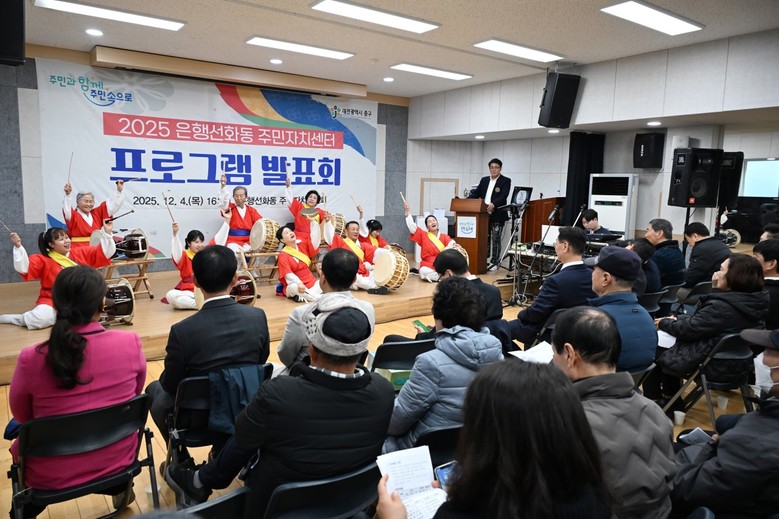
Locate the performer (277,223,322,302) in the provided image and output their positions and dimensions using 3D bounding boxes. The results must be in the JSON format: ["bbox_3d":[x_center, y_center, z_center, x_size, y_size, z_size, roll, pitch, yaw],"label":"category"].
[{"bbox_3d":[-1.022,0.021,5.988,0.600,0.860,0.580,-4,10,-30],"label":"performer"}]

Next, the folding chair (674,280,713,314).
[{"bbox_3d":[2.700,0.550,4.700,0.460,0.790,0.500,-5,10,-35],"label":"folding chair"}]

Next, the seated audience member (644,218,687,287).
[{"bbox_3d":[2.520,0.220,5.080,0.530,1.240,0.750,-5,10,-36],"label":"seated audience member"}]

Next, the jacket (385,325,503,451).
[{"bbox_3d":[0.240,0.526,2.150,0.500,0.620,0.440,-5,11,-38],"label":"jacket"}]

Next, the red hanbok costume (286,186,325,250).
[{"bbox_3d":[-1.143,-0.537,7.150,0.550,0.950,0.450,-3,9,-24],"label":"red hanbok costume"}]

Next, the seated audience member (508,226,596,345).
[{"bbox_3d":[1.114,0.388,3.820,0.560,1.290,0.760,-6,11,-40],"label":"seated audience member"}]

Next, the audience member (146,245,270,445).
[{"bbox_3d":[-0.935,0.561,2.607,0.550,1.300,0.780,-5,10,-35],"label":"audience member"}]

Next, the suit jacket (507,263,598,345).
[{"bbox_3d":[1.299,0.294,3.910,0.520,0.620,0.460,-6,11,-41],"label":"suit jacket"}]

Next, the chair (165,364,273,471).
[{"bbox_3d":[-0.841,0.846,2.497,0.460,0.770,0.480,-5,10,-35],"label":"chair"}]

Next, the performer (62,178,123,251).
[{"bbox_3d":[-3.213,-0.215,5.658,0.630,1.240,0.640,-5,10,-35],"label":"performer"}]

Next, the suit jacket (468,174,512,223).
[{"bbox_3d":[1.677,-0.977,8.350,0.640,0.780,0.400,4,9,17],"label":"suit jacket"}]

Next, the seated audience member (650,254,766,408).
[{"bbox_3d":[2.140,0.460,3.660,0.520,1.140,0.750,-5,10,-36],"label":"seated audience member"}]

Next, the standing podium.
[{"bbox_3d":[1.217,-0.358,7.750,0.560,1.110,0.460,6,9,29],"label":"standing podium"}]

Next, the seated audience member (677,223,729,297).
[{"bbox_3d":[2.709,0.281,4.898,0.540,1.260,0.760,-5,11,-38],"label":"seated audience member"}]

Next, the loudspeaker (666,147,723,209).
[{"bbox_3d":[3.654,-0.973,6.200,0.420,0.670,0.390,-1,8,-11],"label":"loudspeaker"}]

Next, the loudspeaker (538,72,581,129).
[{"bbox_3d":[2.186,-2.062,6.739,0.345,0.660,0.330,-1,23,-18],"label":"loudspeaker"}]

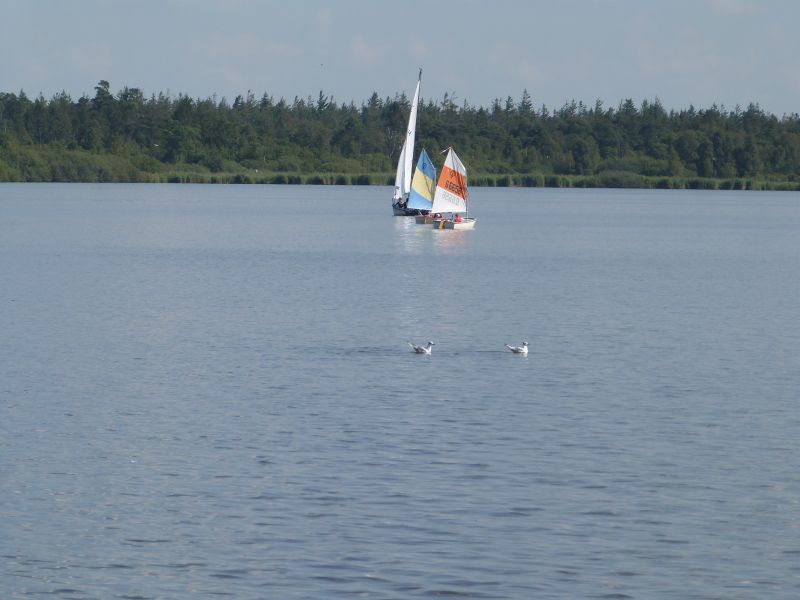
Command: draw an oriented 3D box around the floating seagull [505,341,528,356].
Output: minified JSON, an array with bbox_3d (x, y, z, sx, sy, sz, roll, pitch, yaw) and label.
[{"bbox_3d":[1.547,0.628,80.500,0.345,0.148,0.130,0,1,0],"label":"floating seagull"}]

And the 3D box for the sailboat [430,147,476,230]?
[{"bbox_3d":[2.239,-4.519,248.000,1.250,3.340,2.450,1,1,28],"label":"sailboat"}]

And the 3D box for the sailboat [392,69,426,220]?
[{"bbox_3d":[0.605,-8.281,322.000,2.150,7.750,6.400,0,1,8],"label":"sailboat"}]

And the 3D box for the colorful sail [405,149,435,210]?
[{"bbox_3d":[0.967,-5.327,270.500,0.350,2.700,2.050,1,2,37],"label":"colorful sail"}]

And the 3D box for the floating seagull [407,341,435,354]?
[{"bbox_3d":[0.288,0.624,80.500,0.360,0.153,0.130,0,1,0],"label":"floating seagull"}]

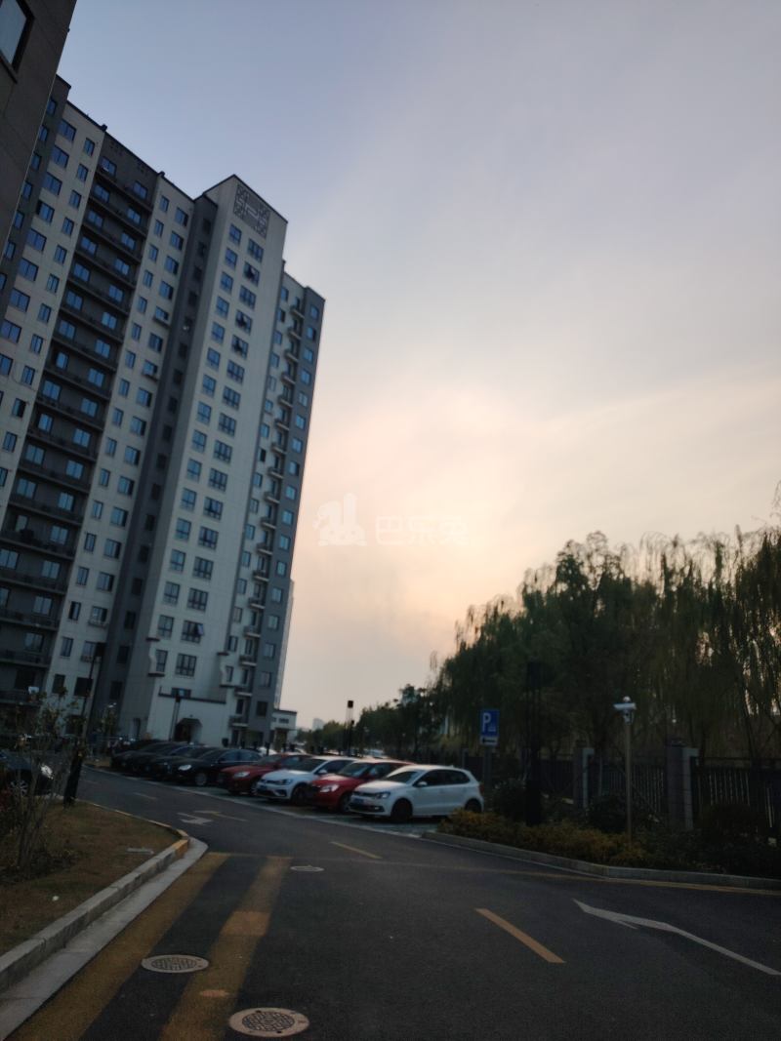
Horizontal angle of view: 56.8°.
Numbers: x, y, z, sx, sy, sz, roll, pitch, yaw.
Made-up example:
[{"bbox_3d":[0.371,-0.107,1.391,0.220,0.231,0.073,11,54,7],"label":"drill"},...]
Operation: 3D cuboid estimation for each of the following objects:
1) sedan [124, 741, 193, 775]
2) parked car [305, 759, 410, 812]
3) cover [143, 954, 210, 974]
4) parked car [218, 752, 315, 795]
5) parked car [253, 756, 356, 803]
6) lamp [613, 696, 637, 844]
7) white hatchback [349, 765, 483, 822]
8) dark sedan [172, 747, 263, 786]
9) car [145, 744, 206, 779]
[{"bbox_3d":[-10.174,11.335,34.014,4.700,1.480,1.810,15,-22,-28],"label":"sedan"},{"bbox_3d":[-0.722,8.130,22.151,4.350,1.550,1.790,18,-23,-34],"label":"parked car"},{"bbox_3d":[-1.432,2.974,4.800,0.450,0.040,0.450,5,-19,0],"label":"cover"},{"bbox_3d":[-4.027,9.292,26.474,4.450,1.480,1.790,18,-23,-34],"label":"parked car"},{"bbox_3d":[-2.300,8.645,24.103,4.260,1.470,1.800,18,-23,-34],"label":"parked car"},{"bbox_3d":[4.098,4.466,12.538,0.420,2.775,0.240,5,-19,0],"label":"lamp"},{"bbox_3d":[0.753,7.609,20.149,3.980,1.460,1.690,18,-23,-34],"label":"white hatchback"},{"bbox_3d":[-6.616,10.106,29.456,4.650,1.470,1.800,16,-22,-31],"label":"dark sedan"},{"bbox_3d":[-8.370,10.718,31.737,4.650,1.480,1.800,16,-22,-29],"label":"car"}]

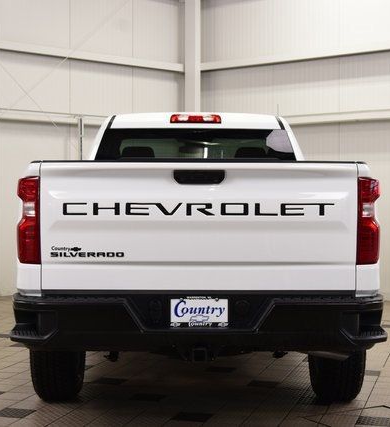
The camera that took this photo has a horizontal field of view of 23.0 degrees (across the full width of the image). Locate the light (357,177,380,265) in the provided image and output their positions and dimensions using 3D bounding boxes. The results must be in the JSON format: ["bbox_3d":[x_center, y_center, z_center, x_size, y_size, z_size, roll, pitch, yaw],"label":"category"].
[{"bbox_3d":[0.930,0.038,5.210,0.135,0.475,0.200,0,1,0],"label":"light"}]

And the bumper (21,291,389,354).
[{"bbox_3d":[0.015,0.575,5.080,1.980,0.315,0.360,0,1,0],"label":"bumper"}]

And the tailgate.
[{"bbox_3d":[0.019,0.077,5.160,1.685,0.690,0.110,0,1,0],"label":"tailgate"}]

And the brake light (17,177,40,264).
[{"bbox_3d":[-0.892,0.038,5.210,0.135,0.475,0.200,0,1,0],"label":"brake light"}]

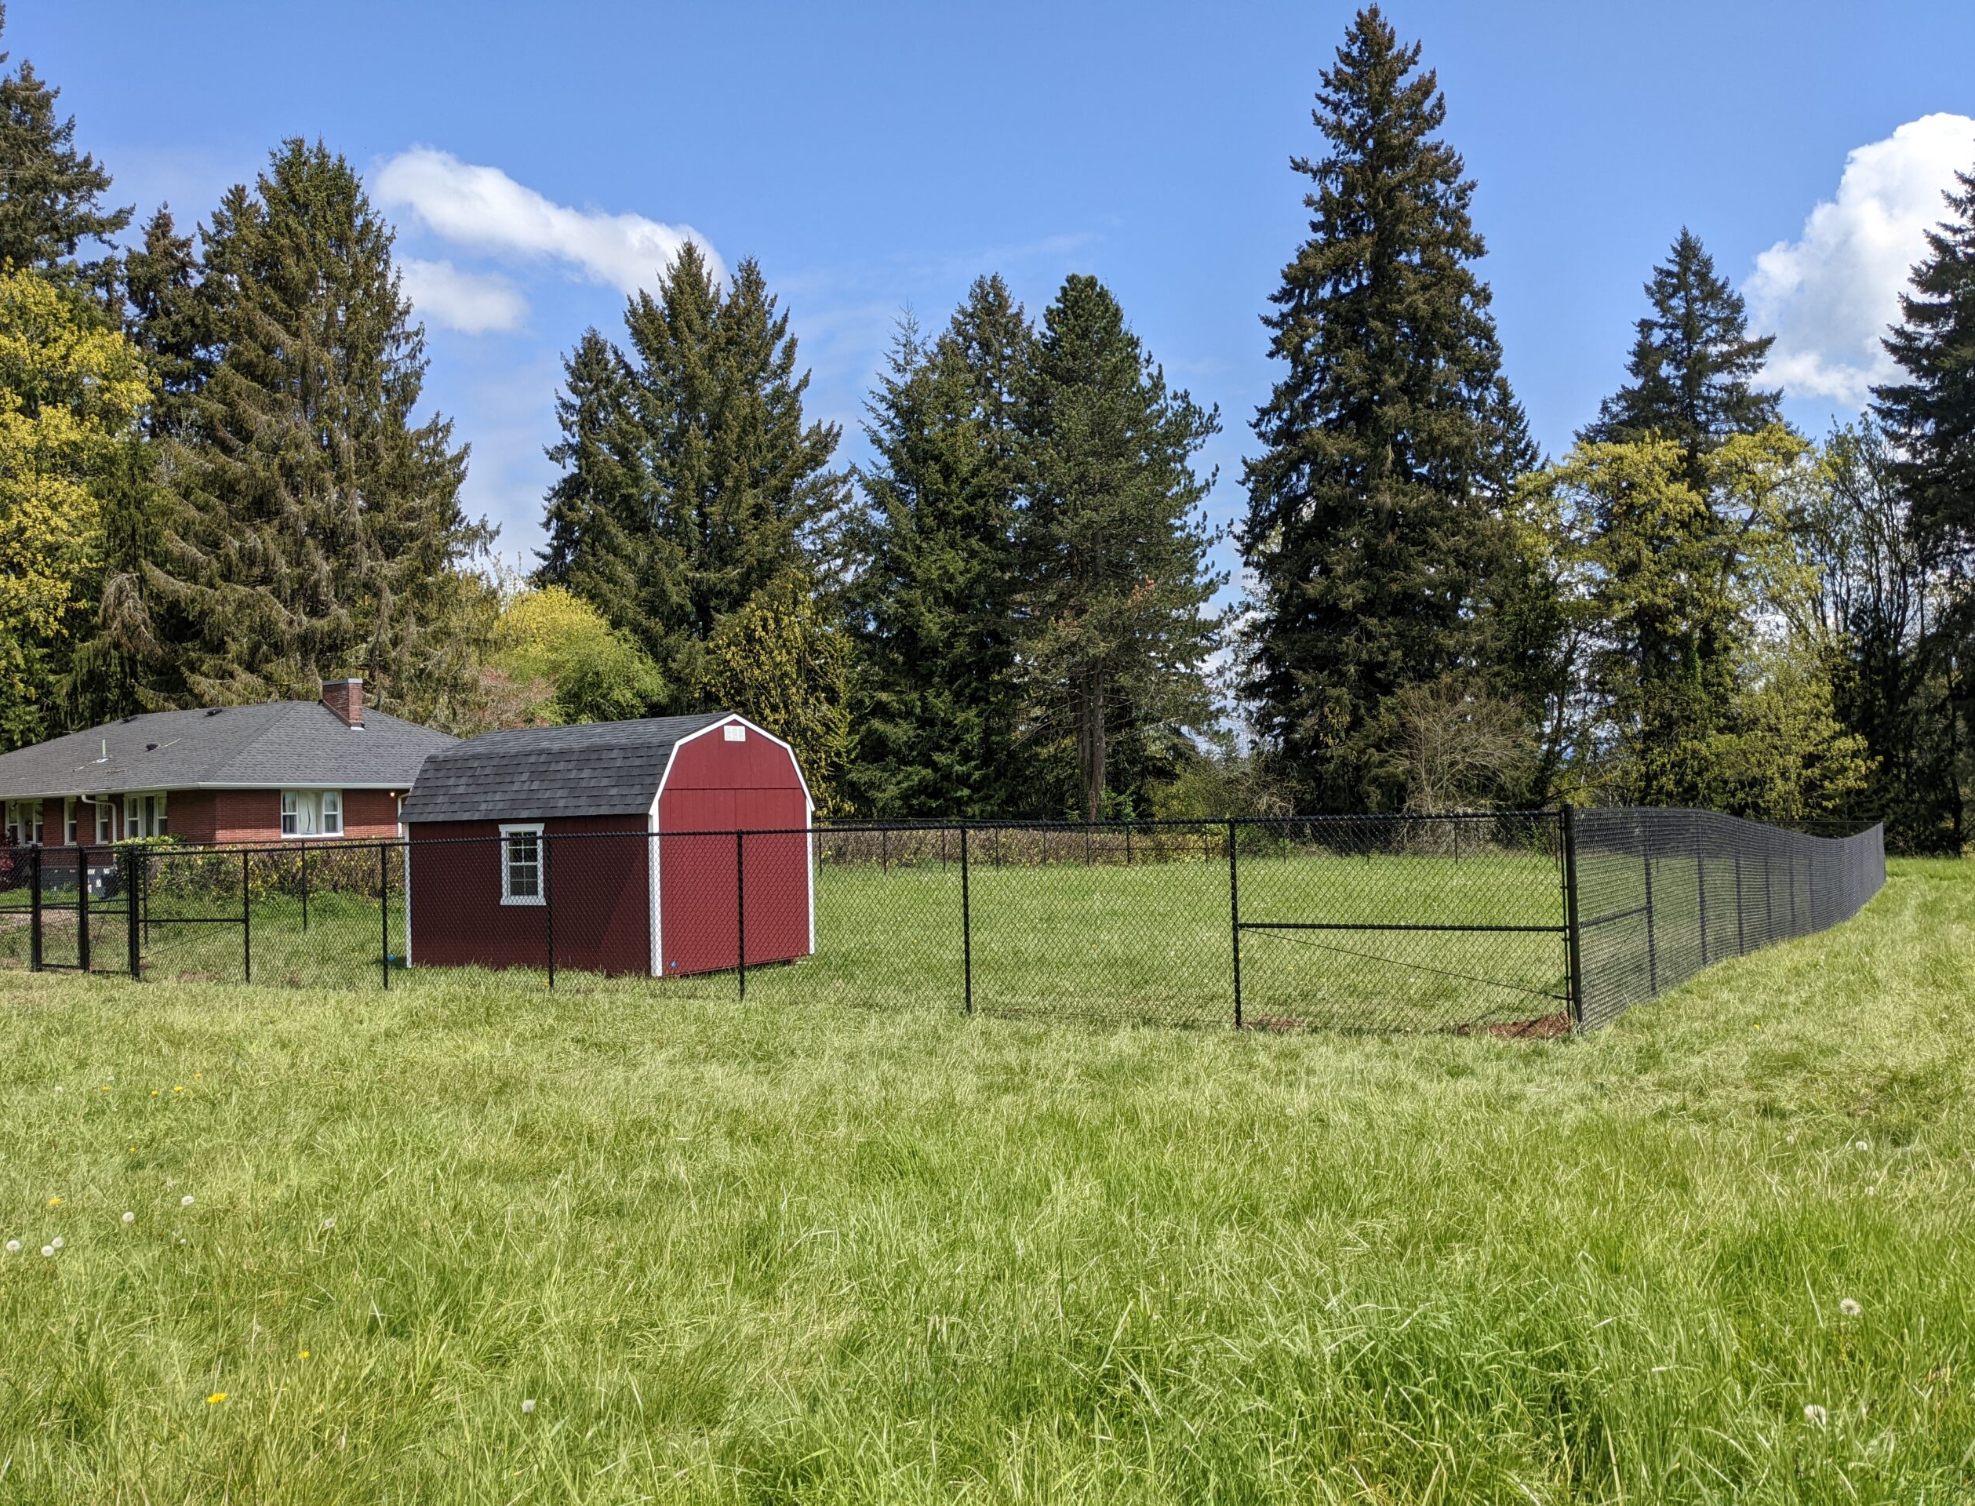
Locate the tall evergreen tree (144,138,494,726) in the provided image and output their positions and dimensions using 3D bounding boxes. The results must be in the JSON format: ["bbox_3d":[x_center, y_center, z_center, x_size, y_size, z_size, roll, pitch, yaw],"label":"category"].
[{"bbox_3d":[-24.406,-8.974,57.538,12.679,27.632,12.679,-2,-2,0],"label":"tall evergreen tree"}]

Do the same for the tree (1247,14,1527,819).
[{"bbox_3d":[15.883,-13.061,62.667,11.675,34.245,11.675,-2,-2,0],"label":"tree"}]

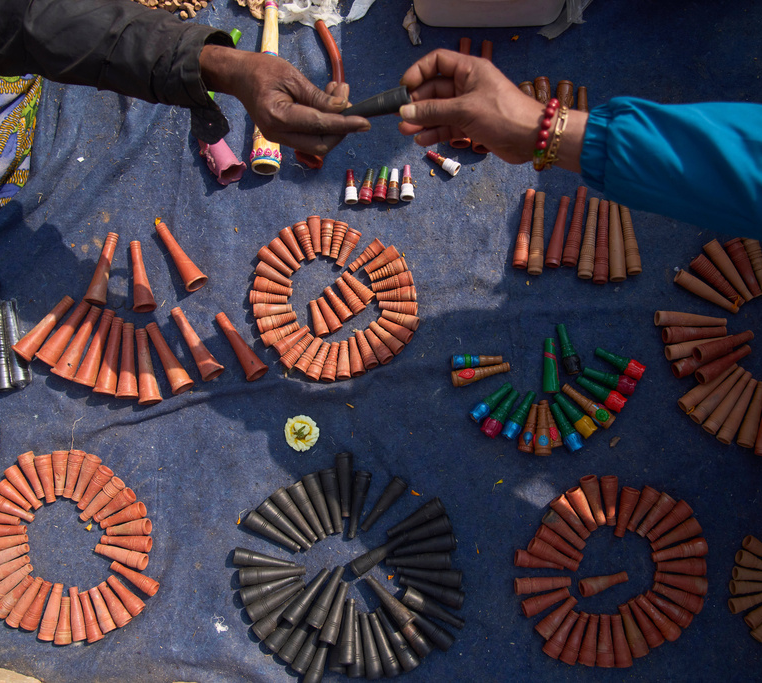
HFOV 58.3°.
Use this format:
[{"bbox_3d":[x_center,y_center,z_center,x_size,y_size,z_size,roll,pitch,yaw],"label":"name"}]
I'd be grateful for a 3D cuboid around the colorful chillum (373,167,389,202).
[{"bbox_3d":[0.003,-0.248,1.069,0.021,0.021,0.055,7,79,5],"label":"colorful chillum"}]

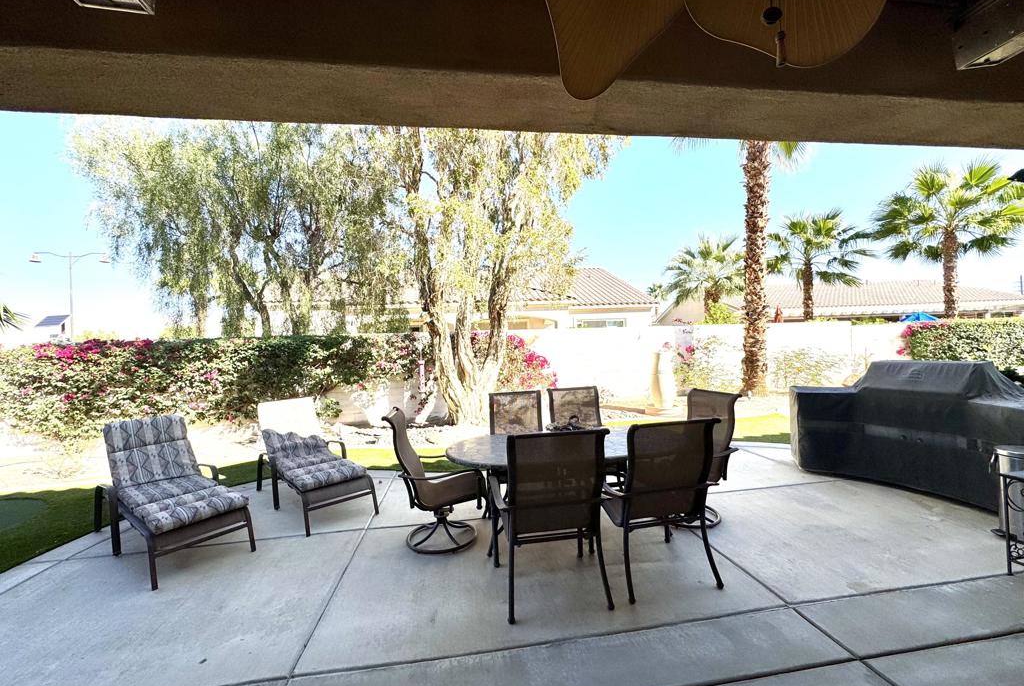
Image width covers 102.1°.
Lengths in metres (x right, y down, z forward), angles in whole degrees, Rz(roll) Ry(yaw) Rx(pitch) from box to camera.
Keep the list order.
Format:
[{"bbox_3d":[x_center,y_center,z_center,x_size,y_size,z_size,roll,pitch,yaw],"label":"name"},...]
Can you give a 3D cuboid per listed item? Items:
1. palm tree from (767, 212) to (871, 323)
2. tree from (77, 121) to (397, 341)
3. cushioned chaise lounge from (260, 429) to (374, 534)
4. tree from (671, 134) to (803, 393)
[{"bbox_3d":[10.284,-1.657,14.219,3.100,5.800,3.100,-2,-1,0],"label":"palm tree"},{"bbox_3d":[-6.878,-2.152,11.235,7.600,8.000,7.000,-2,-1,0],"label":"tree"},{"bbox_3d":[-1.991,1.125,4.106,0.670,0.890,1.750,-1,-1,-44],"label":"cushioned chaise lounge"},{"bbox_3d":[6.246,-2.734,10.536,3.700,8.200,3.700,-2,-1,0],"label":"tree"}]

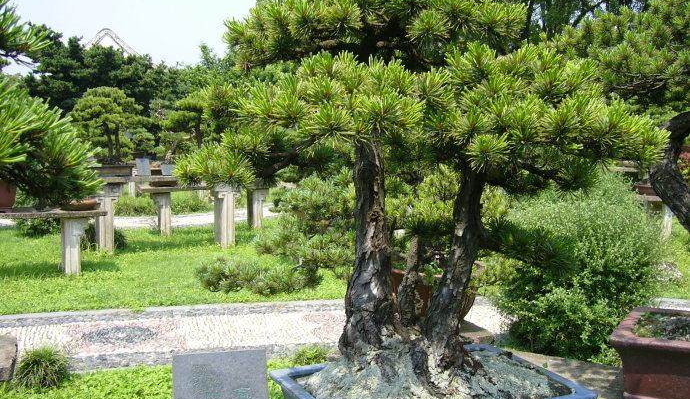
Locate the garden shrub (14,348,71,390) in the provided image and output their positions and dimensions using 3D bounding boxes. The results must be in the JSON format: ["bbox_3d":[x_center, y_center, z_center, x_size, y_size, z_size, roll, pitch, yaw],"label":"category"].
[{"bbox_3d":[-2.004,1.113,4.620,0.371,0.271,0.330,0,4,0],"label":"garden shrub"}]

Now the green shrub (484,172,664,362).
[{"bbox_3d":[1.812,0.453,5.501,1.390,1.347,1.250,0,4,0],"label":"green shrub"}]

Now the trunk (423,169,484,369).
[{"bbox_3d":[0.531,0.344,3.417,0.304,1.000,0.240,0,4,0],"label":"trunk"}]

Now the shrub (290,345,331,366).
[{"bbox_3d":[-0.240,1.099,4.849,0.278,0.170,0.260,0,4,0],"label":"shrub"}]

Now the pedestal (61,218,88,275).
[{"bbox_3d":[-3.259,0.556,8.418,0.326,0.692,0.260,-1,4,-10],"label":"pedestal"}]

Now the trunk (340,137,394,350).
[{"bbox_3d":[0.103,0.231,3.328,0.267,1.049,0.250,0,4,0],"label":"trunk"}]

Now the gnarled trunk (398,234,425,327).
[{"bbox_3d":[0.333,0.412,3.492,0.130,0.487,0.130,0,4,0],"label":"gnarled trunk"}]

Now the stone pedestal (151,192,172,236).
[{"bbox_3d":[-3.159,0.247,12.005,0.379,0.754,0.280,-1,5,-12],"label":"stone pedestal"}]

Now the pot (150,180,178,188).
[{"bbox_3d":[-3.114,-0.266,11.965,0.446,0.137,0.370,0,4,0],"label":"pot"}]

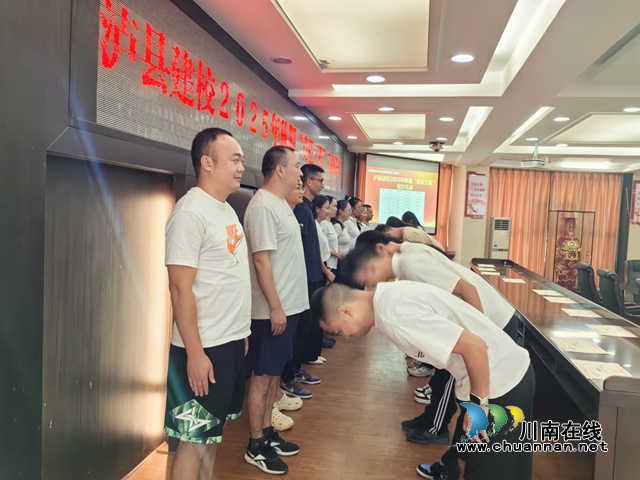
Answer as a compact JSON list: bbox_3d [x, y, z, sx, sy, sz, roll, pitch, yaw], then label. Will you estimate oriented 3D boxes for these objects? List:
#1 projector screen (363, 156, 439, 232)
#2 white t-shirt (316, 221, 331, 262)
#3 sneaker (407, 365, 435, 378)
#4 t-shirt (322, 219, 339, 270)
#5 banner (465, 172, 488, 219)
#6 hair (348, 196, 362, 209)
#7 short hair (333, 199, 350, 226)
[{"bbox_3d":[1.637,-0.857,9.868,1.637,1.480,0.060,1,3,-20],"label":"projector screen"},{"bbox_3d":[-0.026,0.047,4.760,0.280,0.500,0.420,4,3,17],"label":"white t-shirt"},{"bbox_3d":[0.929,1.165,4.476,0.285,0.110,0.110,3,3,9],"label":"sneaker"},{"bbox_3d":[0.068,0.036,5.251,0.270,0.520,0.420,4,3,17],"label":"t-shirt"},{"bbox_3d":[3.088,-0.878,9.850,0.460,0.930,0.030,3,3,11],"label":"banner"},{"bbox_3d":[0.441,-0.433,6.154,0.200,0.180,0.170,4,3,17],"label":"hair"},{"bbox_3d":[0.255,-0.319,5.686,0.210,0.260,0.180,4,3,17],"label":"short hair"}]

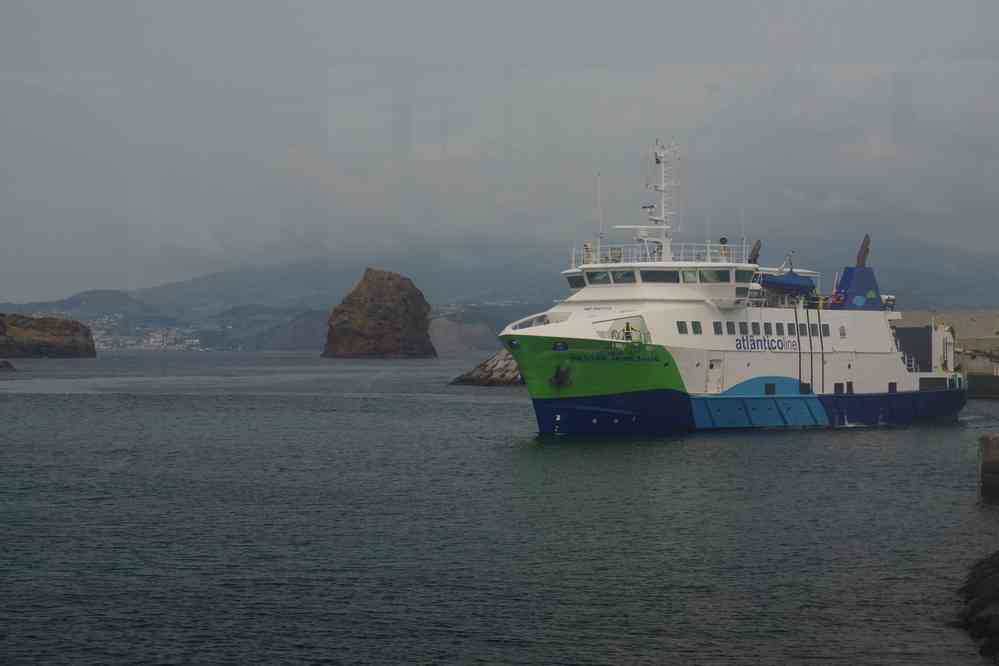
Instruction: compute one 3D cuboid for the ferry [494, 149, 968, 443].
[{"bbox_3d":[14.200,-3.000,146.300,11.300,18.000,41.000,0,-1,44],"label":"ferry"}]

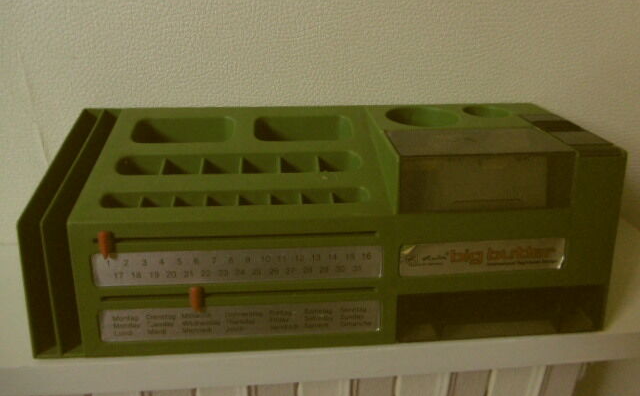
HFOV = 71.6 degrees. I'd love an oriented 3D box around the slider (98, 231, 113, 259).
[{"bbox_3d":[-0.130,0.028,0.267,0.005,0.015,0.005,-1,11,-4],"label":"slider"}]

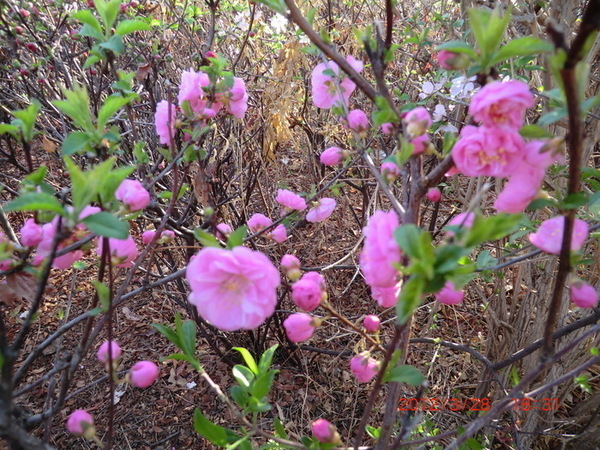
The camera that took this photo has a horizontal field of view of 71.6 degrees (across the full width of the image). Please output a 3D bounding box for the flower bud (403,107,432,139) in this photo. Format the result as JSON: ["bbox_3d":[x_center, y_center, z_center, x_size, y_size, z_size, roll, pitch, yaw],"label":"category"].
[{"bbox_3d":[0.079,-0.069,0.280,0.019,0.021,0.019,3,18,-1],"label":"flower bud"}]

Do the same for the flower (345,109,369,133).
[{"bbox_3d":[0.051,-0.092,0.370,0.020,0.022,0.020,0,27,0],"label":"flower"}]

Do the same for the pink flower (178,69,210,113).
[{"bbox_3d":[-0.099,-0.126,0.390,0.020,0.040,0.036,-10,27,-21],"label":"pink flower"}]

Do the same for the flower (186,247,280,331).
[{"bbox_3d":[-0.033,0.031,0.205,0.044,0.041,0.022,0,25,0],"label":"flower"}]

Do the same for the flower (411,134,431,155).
[{"bbox_3d":[0.101,-0.068,0.350,0.017,0.016,0.016,-7,26,-14],"label":"flower"}]

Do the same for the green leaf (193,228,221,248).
[{"bbox_3d":[-0.058,0.008,0.260,0.018,0.009,0.009,30,12,11],"label":"green leaf"}]

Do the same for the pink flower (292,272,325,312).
[{"bbox_3d":[0.005,0.040,0.245,0.019,0.022,0.019,0,18,0],"label":"pink flower"}]

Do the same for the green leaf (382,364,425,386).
[{"bbox_3d":[0.080,0.116,0.320,0.031,0.012,0.014,-6,28,-11],"label":"green leaf"}]

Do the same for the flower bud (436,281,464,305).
[{"bbox_3d":[0.090,0.039,0.250,0.018,0.017,0.017,0,18,0],"label":"flower bud"}]

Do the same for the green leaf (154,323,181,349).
[{"bbox_3d":[-0.109,0.090,0.340,0.026,0.018,0.010,0,25,1],"label":"green leaf"}]

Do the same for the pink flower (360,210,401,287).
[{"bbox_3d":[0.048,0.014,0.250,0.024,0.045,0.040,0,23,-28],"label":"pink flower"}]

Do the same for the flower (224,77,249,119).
[{"bbox_3d":[-0.069,-0.138,0.450,0.026,0.045,0.044,-8,28,-15],"label":"flower"}]

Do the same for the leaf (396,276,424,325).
[{"bbox_3d":[0.051,0.035,0.190,0.009,0.022,0.009,24,6,2],"label":"leaf"}]

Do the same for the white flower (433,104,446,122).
[{"bbox_3d":[0.218,-0.174,0.650,0.023,0.027,0.014,6,1,11],"label":"white flower"}]

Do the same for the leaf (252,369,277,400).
[{"bbox_3d":[-0.027,0.123,0.320,0.018,0.021,0.012,-6,28,-11],"label":"leaf"}]

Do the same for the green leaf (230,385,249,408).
[{"bbox_3d":[-0.046,0.132,0.320,0.013,0.016,0.010,9,28,17],"label":"green leaf"}]

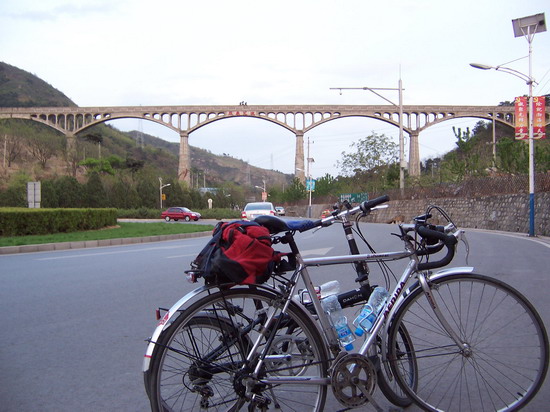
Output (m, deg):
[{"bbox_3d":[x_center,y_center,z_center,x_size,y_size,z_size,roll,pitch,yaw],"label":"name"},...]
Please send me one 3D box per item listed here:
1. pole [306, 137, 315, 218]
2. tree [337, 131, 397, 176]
[{"bbox_3d":[5.351,-4.296,79.000,1.100,12.400,0.700,0,-1,0],"label":"pole"},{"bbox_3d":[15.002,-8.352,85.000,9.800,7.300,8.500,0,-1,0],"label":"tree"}]

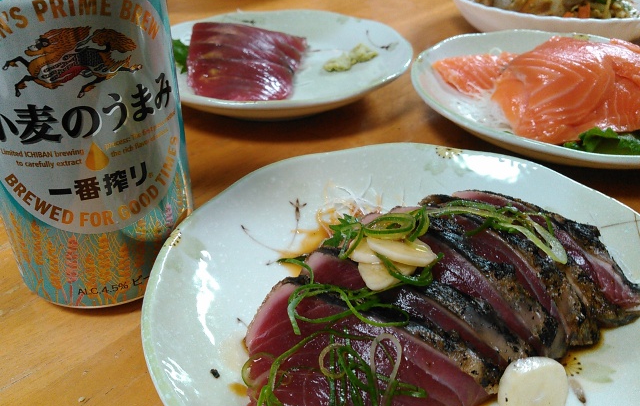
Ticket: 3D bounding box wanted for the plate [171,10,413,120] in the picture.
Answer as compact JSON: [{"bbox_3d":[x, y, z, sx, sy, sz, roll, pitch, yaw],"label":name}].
[{"bbox_3d":[-0.031,-0.088,0.365,0.181,0.028,0.181,0,34,0],"label":"plate"}]

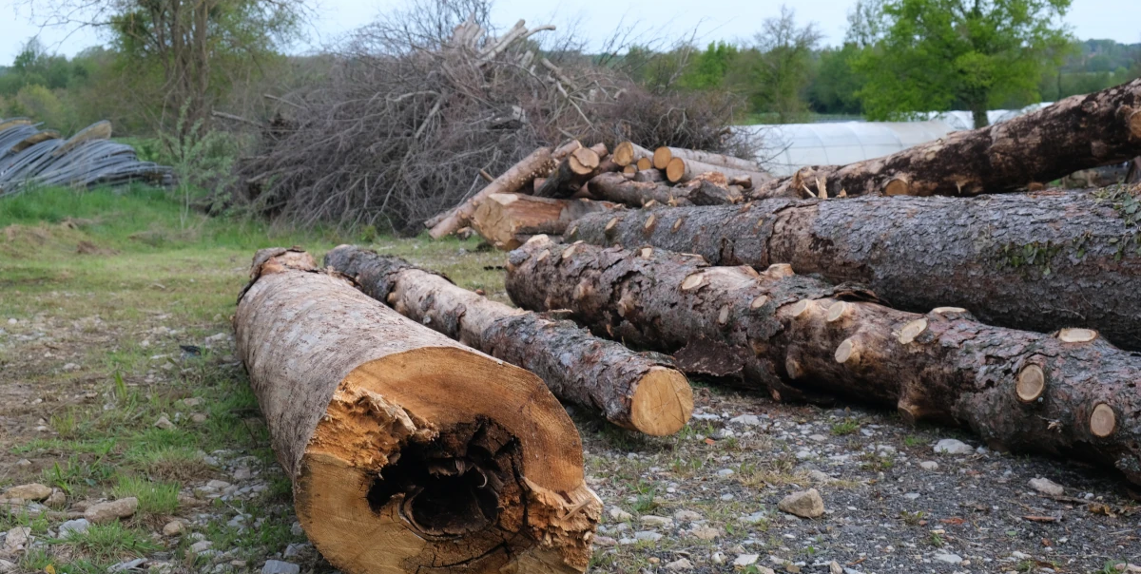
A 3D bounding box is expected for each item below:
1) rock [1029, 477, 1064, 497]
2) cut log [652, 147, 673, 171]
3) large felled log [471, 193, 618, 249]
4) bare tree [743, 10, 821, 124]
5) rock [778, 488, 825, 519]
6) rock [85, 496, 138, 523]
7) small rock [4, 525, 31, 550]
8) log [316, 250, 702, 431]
[{"bbox_3d":[1.667,0.697,4.435,0.120,0.050,0.084,3,10,21],"label":"rock"},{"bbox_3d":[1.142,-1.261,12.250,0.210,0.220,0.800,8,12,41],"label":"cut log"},{"bbox_3d":[-0.035,-0.704,12.016,1.800,0.460,0.440,-7,12,-39],"label":"large felled log"},{"bbox_3d":[18.028,-19.431,110.000,7.439,10.267,7.200,1,9,9],"label":"bare tree"},{"bbox_3d":[0.772,0.720,4.217,0.158,0.076,0.118,2,9,11],"label":"rock"},{"bbox_3d":[-1.516,0.731,4.173,0.175,0.066,0.105,-3,10,-20],"label":"rock"},{"bbox_3d":[-1.710,0.772,3.914,0.082,0.066,0.058,-4,10,-24],"label":"small rock"},{"bbox_3d":[-0.625,0.139,7.102,0.320,0.320,4.500,-4,10,-26],"label":"log"}]

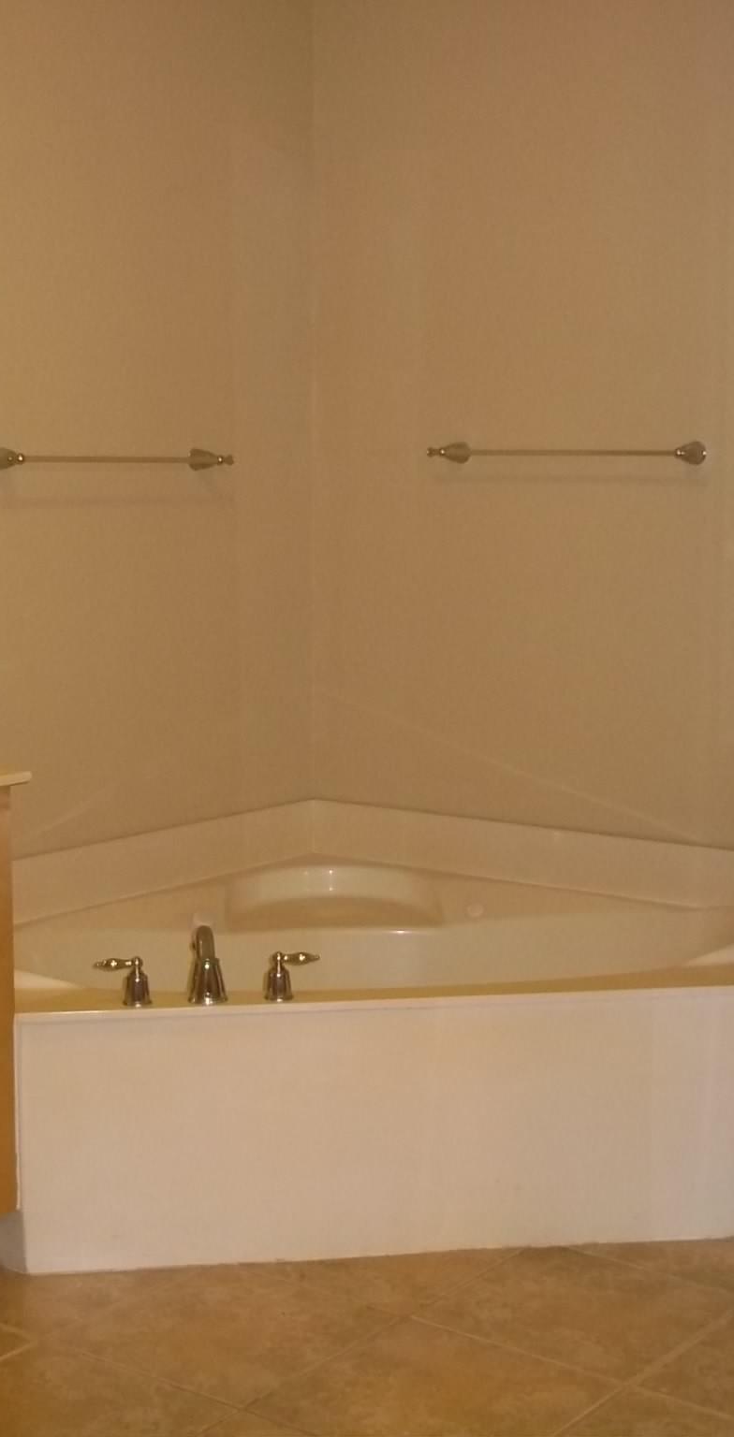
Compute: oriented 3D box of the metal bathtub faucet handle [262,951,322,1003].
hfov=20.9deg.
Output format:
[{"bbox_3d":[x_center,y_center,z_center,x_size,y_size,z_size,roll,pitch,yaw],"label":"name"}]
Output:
[{"bbox_3d":[-0.135,0.462,3.588,0.099,0.082,0.048,-1,7,-8],"label":"metal bathtub faucet handle"}]

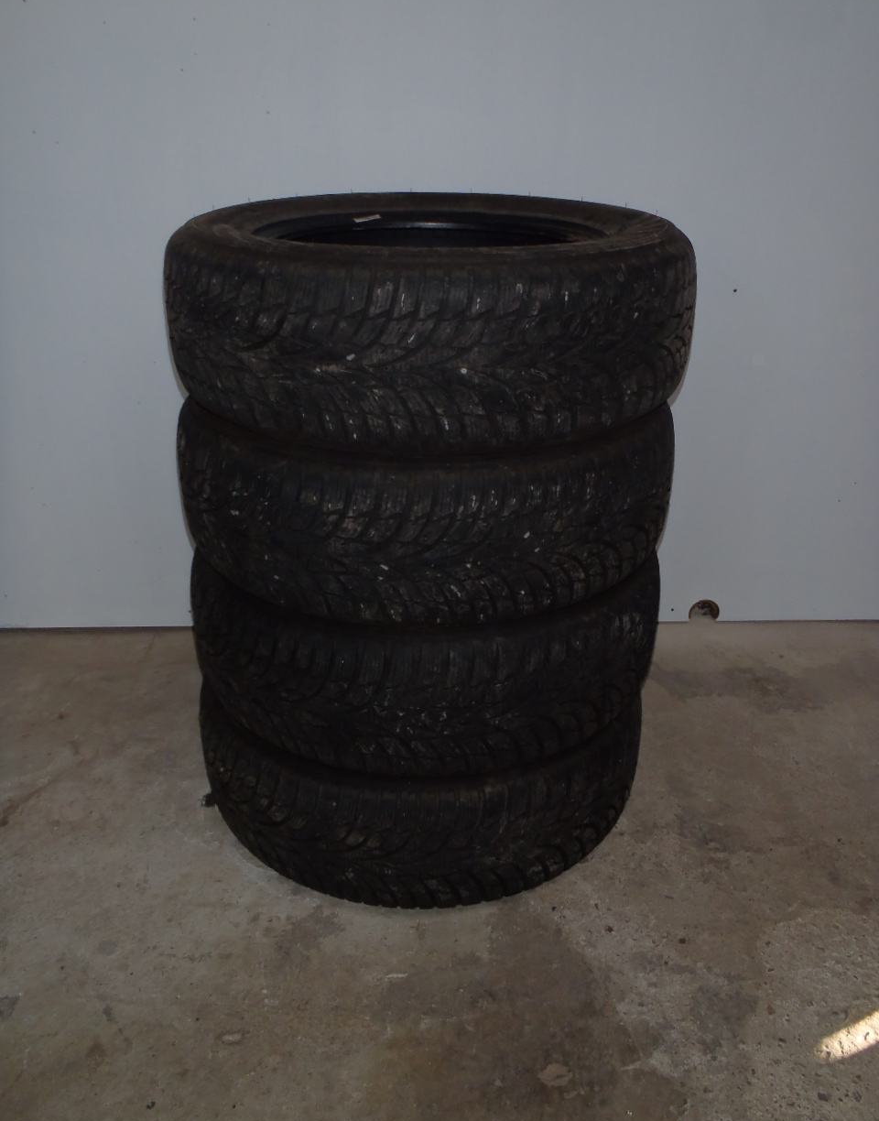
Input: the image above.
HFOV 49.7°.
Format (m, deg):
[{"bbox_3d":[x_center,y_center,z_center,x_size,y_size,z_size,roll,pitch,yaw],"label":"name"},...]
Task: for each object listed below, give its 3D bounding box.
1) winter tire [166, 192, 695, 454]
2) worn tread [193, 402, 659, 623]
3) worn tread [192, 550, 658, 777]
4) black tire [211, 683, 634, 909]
[{"bbox_3d":[-0.009,-0.320,1.171,0.632,0.196,0.632,0,26,0],"label":"winter tire"},{"bbox_3d":[-0.015,-0.139,1.238,0.634,0.200,0.634,1,26,0],"label":"worn tread"},{"bbox_3d":[-0.018,0.044,1.312,0.634,0.200,0.634,1,26,0],"label":"worn tread"},{"bbox_3d":[-0.025,0.222,1.406,0.632,0.196,0.632,0,26,0],"label":"black tire"}]

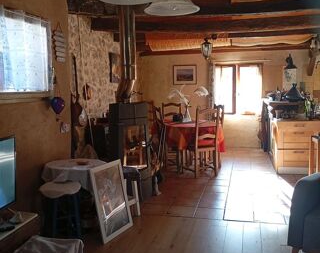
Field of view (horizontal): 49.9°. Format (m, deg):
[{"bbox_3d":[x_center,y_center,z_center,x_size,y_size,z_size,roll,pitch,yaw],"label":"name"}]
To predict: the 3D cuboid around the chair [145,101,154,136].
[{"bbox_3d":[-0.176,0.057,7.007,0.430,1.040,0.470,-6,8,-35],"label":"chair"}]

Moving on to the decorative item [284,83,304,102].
[{"bbox_3d":[2.094,-0.525,5.361,0.330,0.300,0.330,1,7,14],"label":"decorative item"}]

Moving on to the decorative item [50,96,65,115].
[{"bbox_3d":[-1.093,-0.221,3.671,0.149,0.200,0.149,1,7,14],"label":"decorative item"}]

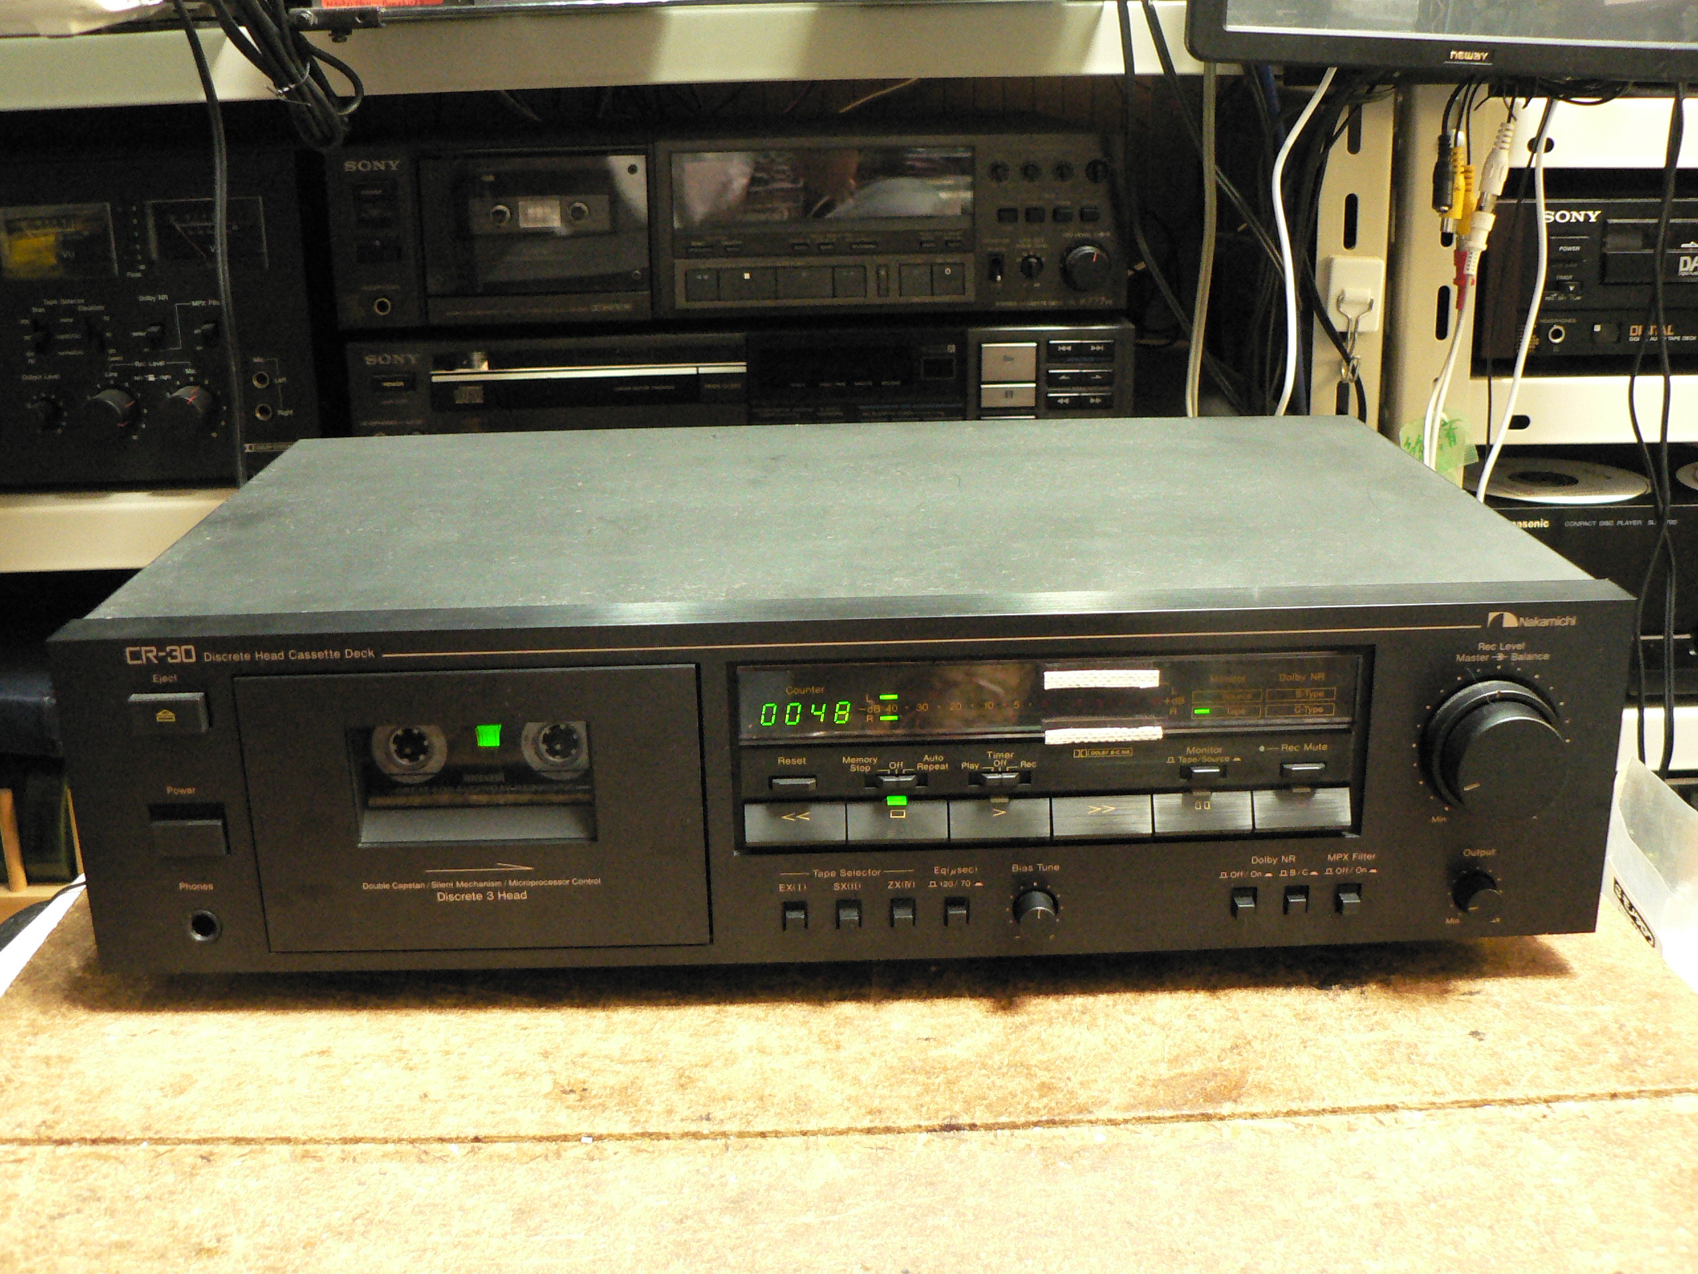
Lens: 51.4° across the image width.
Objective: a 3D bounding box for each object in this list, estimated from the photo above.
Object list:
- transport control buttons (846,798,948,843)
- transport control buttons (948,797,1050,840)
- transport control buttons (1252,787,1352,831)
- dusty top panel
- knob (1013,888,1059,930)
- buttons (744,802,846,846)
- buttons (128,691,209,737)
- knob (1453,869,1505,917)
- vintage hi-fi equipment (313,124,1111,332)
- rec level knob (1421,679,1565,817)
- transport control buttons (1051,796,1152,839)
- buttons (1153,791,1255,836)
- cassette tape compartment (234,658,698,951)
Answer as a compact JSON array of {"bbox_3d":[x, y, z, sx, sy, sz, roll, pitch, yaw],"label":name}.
[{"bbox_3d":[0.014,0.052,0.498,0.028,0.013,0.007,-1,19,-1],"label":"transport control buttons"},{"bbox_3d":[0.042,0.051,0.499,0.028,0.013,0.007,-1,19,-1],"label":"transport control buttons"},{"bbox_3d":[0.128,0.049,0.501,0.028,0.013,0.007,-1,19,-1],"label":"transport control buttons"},{"bbox_3d":[-0.004,-0.044,0.603,0.424,0.006,0.227,-1,19,-1],"label":"dusty top panel"},{"bbox_3d":[0.054,0.080,0.502,0.012,0.012,0.010,-1,19,-1],"label":"knob"},{"bbox_3d":[-0.015,0.052,0.498,0.028,0.012,0.007,-1,19,-2],"label":"buttons"},{"bbox_3d":[-0.184,0.021,0.478,0.020,0.011,0.005,-1,19,-1],"label":"buttons"},{"bbox_3d":[0.181,0.076,0.504,0.012,0.012,0.010,-1,19,-1],"label":"knob"},{"bbox_3d":[-0.072,-0.271,1.122,0.430,0.104,0.350,-2,19,-3],"label":"vintage hi-fi equipment"},{"bbox_3d":[0.180,0.033,0.486,0.037,0.037,0.018,-1,19,-2],"label":"rec level knob"},{"bbox_3d":[0.071,0.050,0.501,0.029,0.012,0.007,-1,19,-2],"label":"transport control buttons"},{"bbox_3d":[0.100,0.049,0.502,0.029,0.012,0.007,-1,19,-2],"label":"buttons"},{"bbox_3d":[-0.103,0.046,0.500,0.125,0.084,0.022,-1,19,-2],"label":"cassette tape compartment"}]

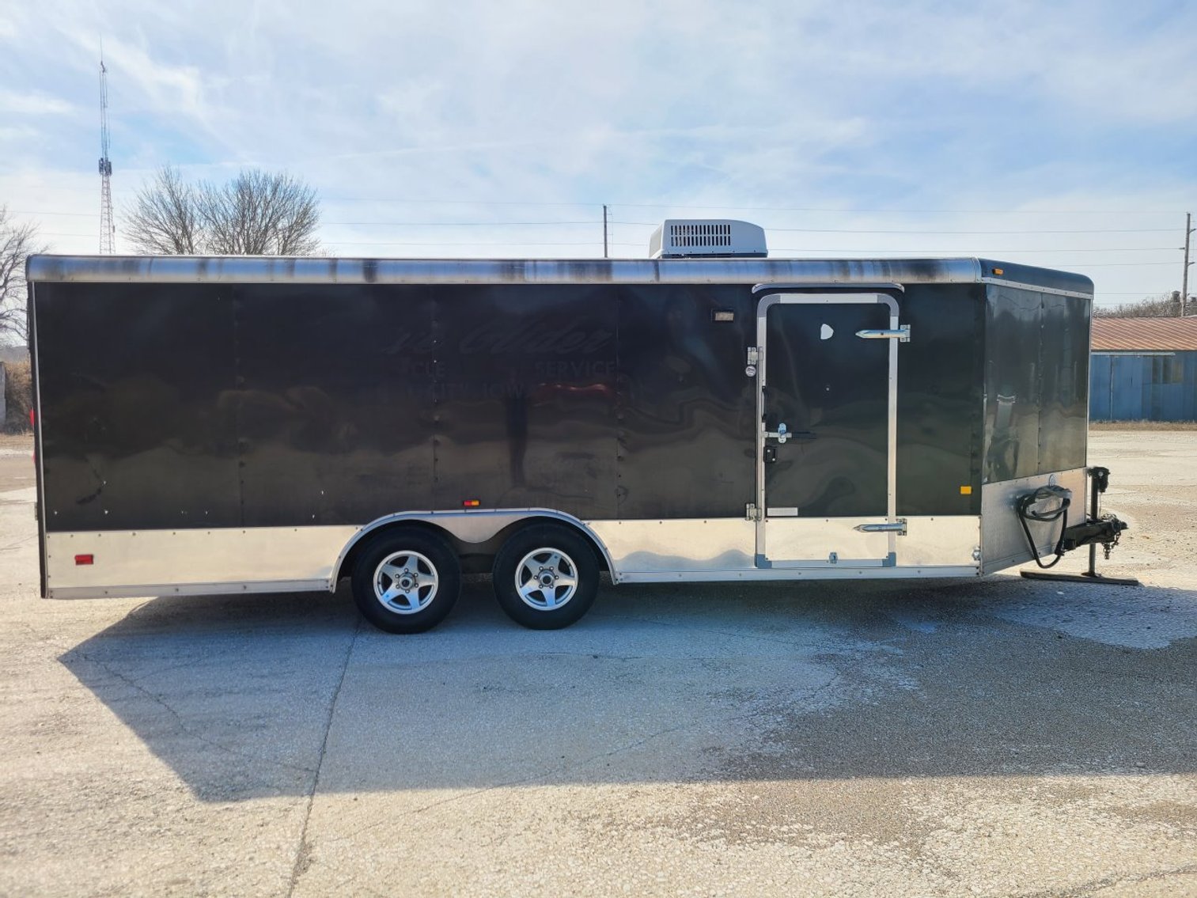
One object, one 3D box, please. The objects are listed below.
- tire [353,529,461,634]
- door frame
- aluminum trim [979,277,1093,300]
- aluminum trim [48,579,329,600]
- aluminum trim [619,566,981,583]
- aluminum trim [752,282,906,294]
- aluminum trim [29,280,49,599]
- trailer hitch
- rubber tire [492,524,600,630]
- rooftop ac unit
[{"bbox_3d":[-1.279,0.859,6.022,0.710,0.710,0.225,-1,4,-4],"label":"tire"},{"bbox_3d":[1.534,-0.118,6.027,1.000,1.840,0.070,-1,4,-4],"label":"door frame"},{"bbox_3d":[3.244,-1.169,6.586,1.760,0.055,0.030,-4,5,-40],"label":"aluminum trim"},{"bbox_3d":[-2.626,0.899,5.769,1.760,0.080,0.035,-1,4,-4],"label":"aluminum trim"},{"bbox_3d":[1.380,0.848,6.078,2.500,0.078,0.035,-1,4,-4],"label":"aluminum trim"},{"bbox_3d":[1.535,-1.069,5.934,1.050,0.065,0.045,-1,4,-4],"label":"aluminum trim"},{"bbox_3d":[-3.511,-0.044,5.648,0.055,2.000,0.050,-1,4,-4],"label":"aluminum trim"},{"bbox_3d":[4.018,0.611,7.426,0.800,0.920,0.620,-1,4,-4],"label":"trailer hitch"},{"bbox_3d":[-0.355,0.848,6.093,0.710,0.710,0.225,-1,4,-4],"label":"rubber tire"},{"bbox_3d":[0.842,-1.585,7.093,0.820,0.325,0.740,-1,4,-4],"label":"rooftop ac unit"}]

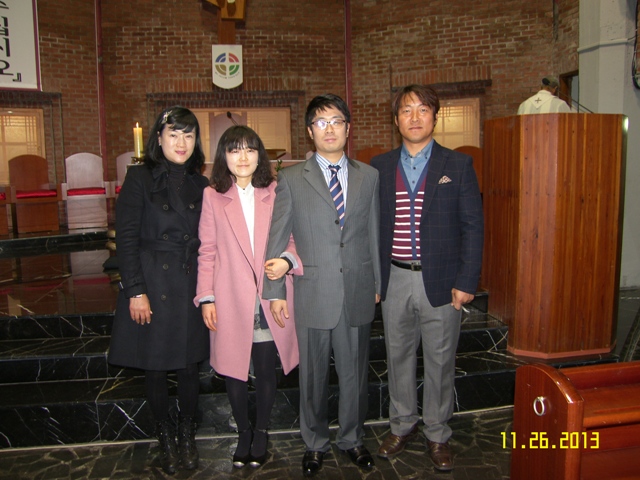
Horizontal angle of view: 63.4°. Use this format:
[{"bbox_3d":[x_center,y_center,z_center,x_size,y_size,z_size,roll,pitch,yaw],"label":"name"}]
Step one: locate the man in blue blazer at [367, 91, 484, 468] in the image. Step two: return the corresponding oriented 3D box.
[{"bbox_3d":[0.498,0.176,2.432,0.530,1.755,0.320,0,8,12],"label":"man in blue blazer"}]

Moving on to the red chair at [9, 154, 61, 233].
[{"bbox_3d":[-3.630,-0.609,6.600,0.580,0.940,0.570,-8,10,-40],"label":"red chair"}]

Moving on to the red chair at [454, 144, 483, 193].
[{"bbox_3d":[2.004,-0.750,6.950,0.580,0.940,0.570,2,8,24],"label":"red chair"}]

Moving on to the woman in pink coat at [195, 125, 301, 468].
[{"bbox_3d":[-0.345,0.265,2.460,0.490,1.590,0.320,-2,8,-3],"label":"woman in pink coat"}]

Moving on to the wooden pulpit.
[{"bbox_3d":[1.523,-0.060,3.394,0.720,1.470,0.660,-2,8,-9],"label":"wooden pulpit"}]

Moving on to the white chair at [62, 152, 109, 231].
[{"bbox_3d":[-3.025,-0.644,6.700,0.580,0.940,0.570,-5,9,-29],"label":"white chair"}]

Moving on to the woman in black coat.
[{"bbox_3d":[-0.743,0.235,2.397,0.470,1.660,0.310,-3,8,-10],"label":"woman in black coat"}]

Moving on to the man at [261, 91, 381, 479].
[{"bbox_3d":[0.007,0.213,2.412,0.540,1.730,0.320,-3,8,-10],"label":"man"}]

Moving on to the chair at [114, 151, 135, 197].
[{"bbox_3d":[-2.410,-0.670,6.800,0.580,0.940,0.570,-4,8,-20],"label":"chair"}]

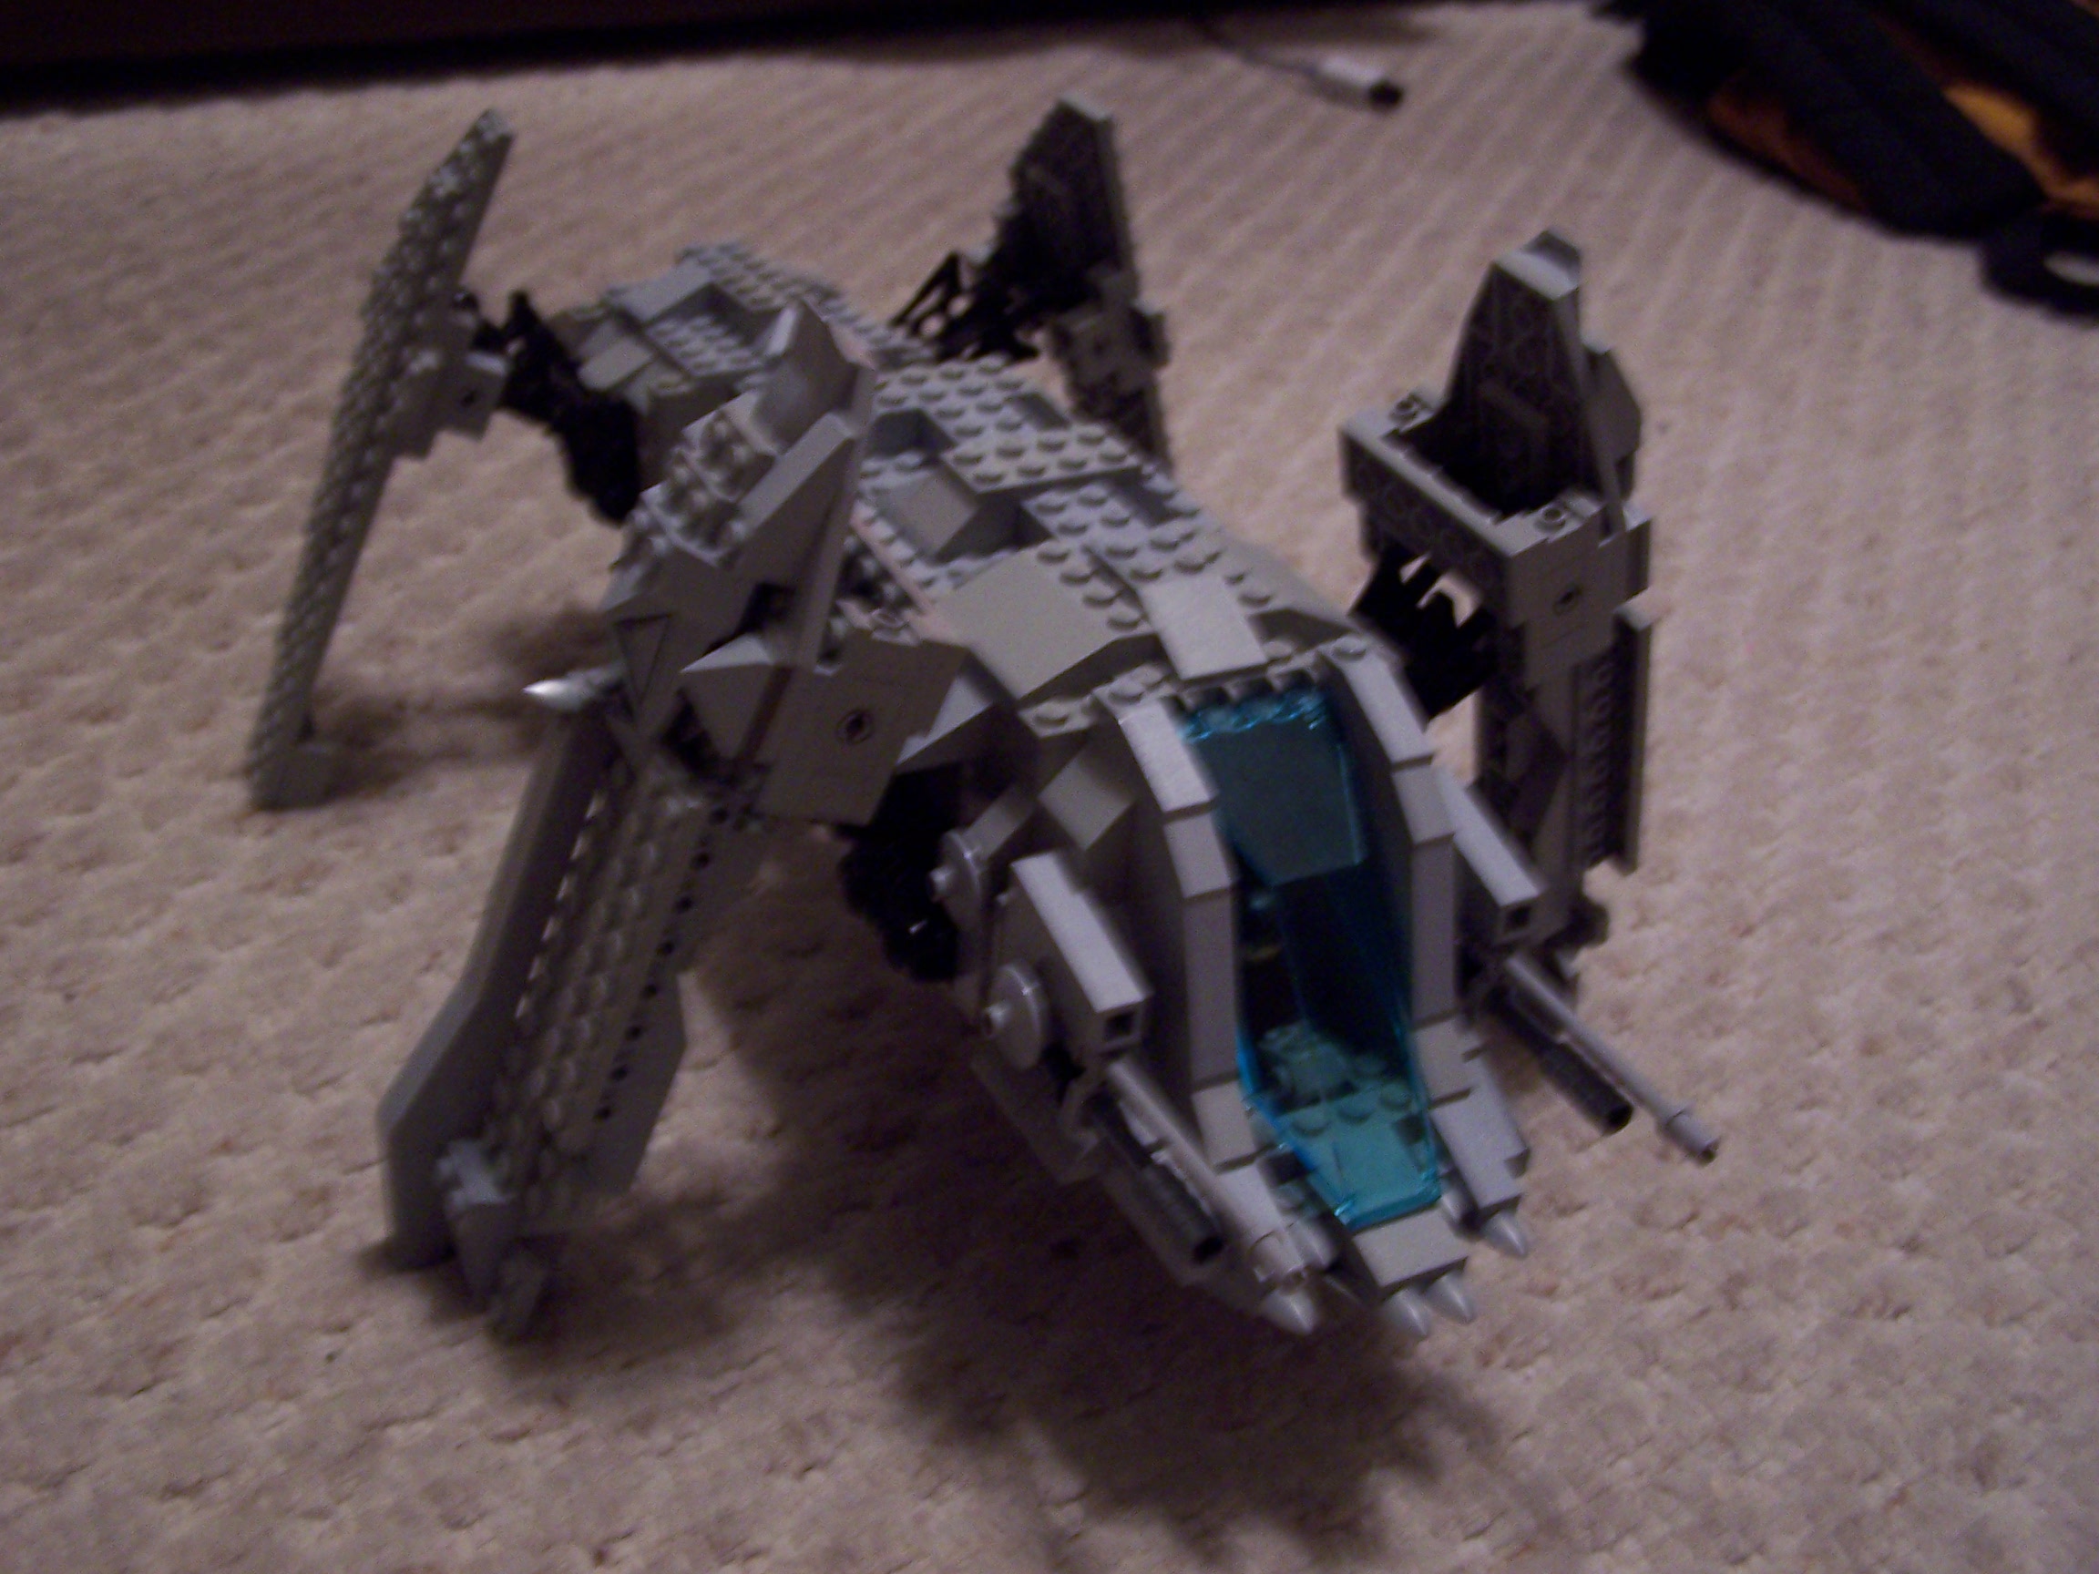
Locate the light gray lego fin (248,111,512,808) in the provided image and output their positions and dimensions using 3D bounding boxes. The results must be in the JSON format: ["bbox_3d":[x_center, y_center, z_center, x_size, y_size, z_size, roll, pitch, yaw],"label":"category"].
[{"bbox_3d":[-0.143,-0.071,0.523,0.022,0.163,0.041,14,25,-30],"label":"light gray lego fin"}]

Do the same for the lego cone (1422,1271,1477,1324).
[{"bbox_3d":[0.060,0.076,0.358,0.008,0.007,0.009,-12,36,-25],"label":"lego cone"}]

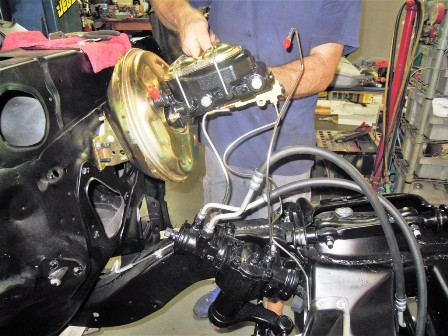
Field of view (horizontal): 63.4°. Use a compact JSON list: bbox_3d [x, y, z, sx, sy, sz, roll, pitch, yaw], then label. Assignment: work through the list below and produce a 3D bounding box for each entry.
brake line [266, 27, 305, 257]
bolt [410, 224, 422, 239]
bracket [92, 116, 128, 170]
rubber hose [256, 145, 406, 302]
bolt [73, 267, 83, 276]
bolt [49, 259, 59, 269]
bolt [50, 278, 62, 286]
[{"bbox_3d":[0.120,-0.042,0.713,0.068,0.437,0.060,0,20,0],"label":"brake line"},{"bbox_3d":[0.409,0.135,0.770,0.018,0.018,0.030,-5,38,-14],"label":"bolt"},{"bbox_3d":[-0.238,-0.054,0.775,0.075,0.100,0.065,-17,14,19],"label":"bracket"},{"bbox_3d":[0.229,0.096,0.758,0.324,0.262,0.112,11,23,28],"label":"rubber hose"},{"bbox_3d":[-0.279,0.197,0.690,0.012,0.015,0.015,9,22,24],"label":"bolt"},{"bbox_3d":[-0.319,0.180,0.680,0.012,0.015,0.015,9,22,24],"label":"bolt"},{"bbox_3d":[-0.310,0.212,0.670,0.016,0.016,0.017,9,22,24],"label":"bolt"}]

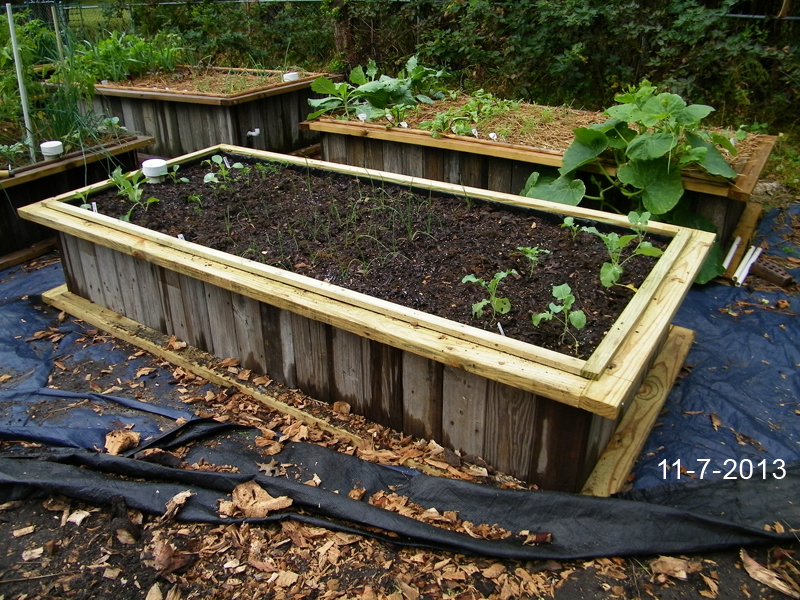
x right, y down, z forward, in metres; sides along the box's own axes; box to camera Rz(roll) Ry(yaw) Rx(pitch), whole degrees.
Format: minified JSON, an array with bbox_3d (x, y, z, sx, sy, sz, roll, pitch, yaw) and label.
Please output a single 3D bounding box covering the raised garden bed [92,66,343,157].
[{"bbox_3d":[-1.780,-1.660,5.481,2.300,0.510,1.370,15,31,27],"label":"raised garden bed"}]

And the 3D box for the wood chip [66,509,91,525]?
[{"bbox_3d":[-0.865,0.582,1.739,0.048,0.017,0.040,9,29,18],"label":"wood chip"}]

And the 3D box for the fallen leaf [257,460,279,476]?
[{"bbox_3d":[-0.411,0.523,2.008,0.067,0.012,0.062,0,28,1],"label":"fallen leaf"}]

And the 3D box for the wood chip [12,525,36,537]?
[{"bbox_3d":[-1.065,0.655,1.834,0.050,0.008,0.022,-14,31,-20],"label":"wood chip"}]

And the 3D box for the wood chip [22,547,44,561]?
[{"bbox_3d":[-0.999,0.691,1.764,0.048,0.009,0.026,-17,33,-26],"label":"wood chip"}]

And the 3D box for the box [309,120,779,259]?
[{"bbox_3d":[0.776,-0.862,4.023,2.599,0.465,1.192,16,33,29],"label":"box"}]

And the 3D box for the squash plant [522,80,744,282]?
[{"bbox_3d":[1.157,-0.600,3.154,0.870,0.780,0.700,16,33,29],"label":"squash plant"}]

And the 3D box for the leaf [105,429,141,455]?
[{"bbox_3d":[-0.903,0.460,2.105,0.110,0.045,0.085,0,28,1],"label":"leaf"}]

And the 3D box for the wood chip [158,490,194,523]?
[{"bbox_3d":[-0.601,0.550,1.751,0.036,0.025,0.112,15,31,28],"label":"wood chip"}]

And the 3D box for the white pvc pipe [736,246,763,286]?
[{"bbox_3d":[1.725,-0.177,3.210,0.070,0.035,0.473,19,34,32],"label":"white pvc pipe"}]

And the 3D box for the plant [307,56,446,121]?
[{"bbox_3d":[-0.150,-1.376,4.209,0.720,0.360,0.780,16,33,29],"label":"plant"}]

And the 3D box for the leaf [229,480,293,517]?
[{"bbox_3d":[-0.400,0.572,1.856,0.180,0.040,0.115,0,28,1],"label":"leaf"}]

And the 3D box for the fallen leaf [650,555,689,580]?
[{"bbox_3d":[0.690,0.687,1.656,0.090,0.025,0.055,0,28,1],"label":"fallen leaf"}]

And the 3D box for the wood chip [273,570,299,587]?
[{"bbox_3d":[-0.287,0.703,1.638,0.049,0.012,0.041,12,30,21],"label":"wood chip"}]

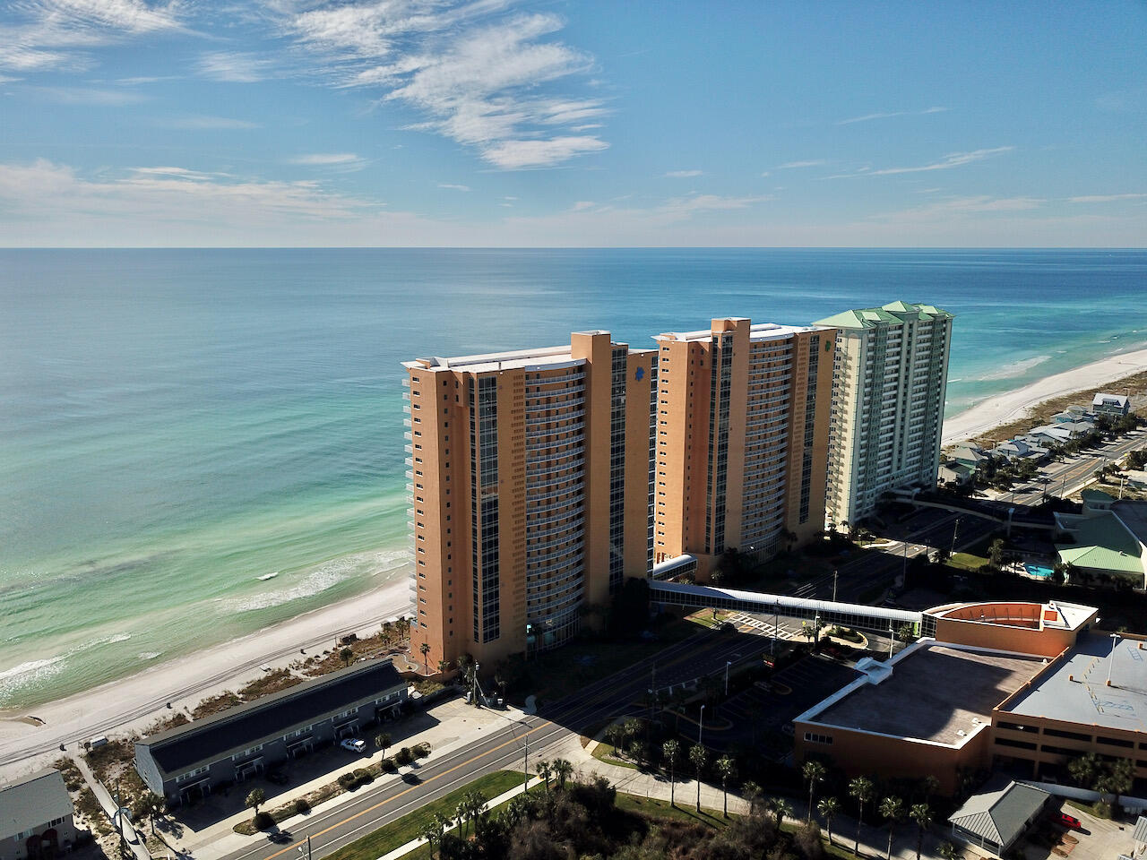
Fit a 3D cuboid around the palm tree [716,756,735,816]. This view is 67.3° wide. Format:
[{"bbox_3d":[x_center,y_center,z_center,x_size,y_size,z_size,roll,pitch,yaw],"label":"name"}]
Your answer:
[{"bbox_3d":[26.059,61.256,147.628,3.350,11.690,3.350,0,12,0],"label":"palm tree"}]

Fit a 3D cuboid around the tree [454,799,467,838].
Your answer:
[{"bbox_3d":[-19.210,65.996,145.795,2.607,7.369,2.607,0,12,0],"label":"tree"}]

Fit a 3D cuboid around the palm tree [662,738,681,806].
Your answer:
[{"bbox_3d":[17.840,61.450,153.860,3.068,12.847,3.068,0,12,0],"label":"palm tree"}]

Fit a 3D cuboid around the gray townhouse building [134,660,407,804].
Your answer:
[{"bbox_3d":[-59.592,58.943,175.265,50.800,8.700,14.300,-11,16,-42],"label":"gray townhouse building"}]

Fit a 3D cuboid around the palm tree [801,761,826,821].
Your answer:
[{"bbox_3d":[40.026,61.391,144.326,4.010,12.830,4.010,0,12,0],"label":"palm tree"}]

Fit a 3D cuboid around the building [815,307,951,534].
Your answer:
[{"bbox_3d":[116.635,-9.480,327.970,70.500,77.916,20.500,-11,17,-42],"label":"building"}]

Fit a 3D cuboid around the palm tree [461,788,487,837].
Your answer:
[{"bbox_3d":[-16.690,64.640,144.980,3.900,8.200,3.900,0,12,0],"label":"palm tree"}]

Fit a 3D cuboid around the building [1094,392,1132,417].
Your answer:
[{"bbox_3d":[310.272,-14.408,497.284,10.460,11.370,15.610,-11,16,-41],"label":"building"}]

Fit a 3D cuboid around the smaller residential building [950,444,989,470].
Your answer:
[{"bbox_3d":[171.460,13.190,375.640,11.500,9.000,13.600,-11,16,-41],"label":"smaller residential building"}]

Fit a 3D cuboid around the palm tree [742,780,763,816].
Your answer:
[{"bbox_3d":[31.359,64.771,150.292,3.285,7.864,3.285,0,12,0],"label":"palm tree"}]

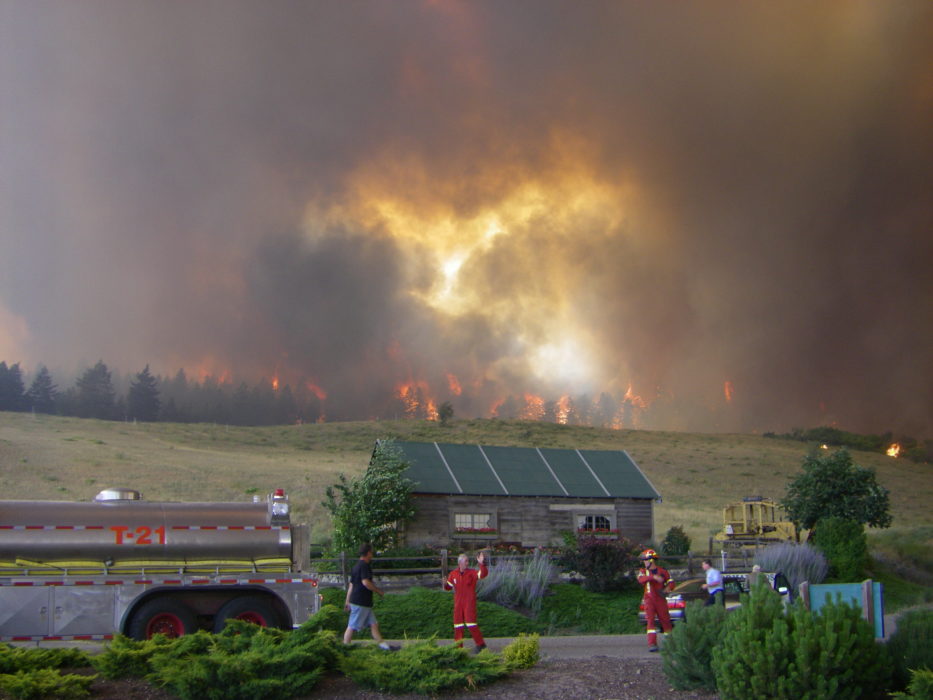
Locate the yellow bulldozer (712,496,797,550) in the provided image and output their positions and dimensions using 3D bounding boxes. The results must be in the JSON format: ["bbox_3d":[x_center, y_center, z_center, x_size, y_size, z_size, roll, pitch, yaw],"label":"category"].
[{"bbox_3d":[16.200,9.695,57.198,4.900,3.001,2.700,-3,-11,16],"label":"yellow bulldozer"}]

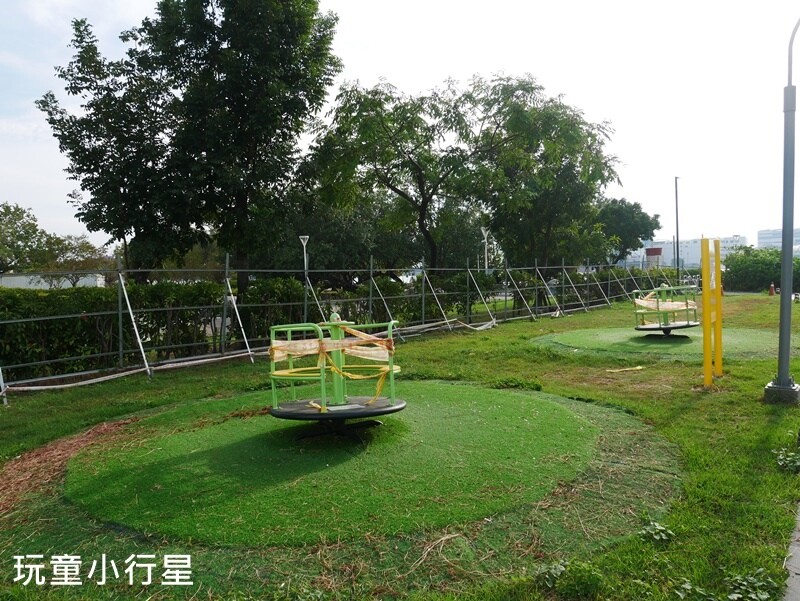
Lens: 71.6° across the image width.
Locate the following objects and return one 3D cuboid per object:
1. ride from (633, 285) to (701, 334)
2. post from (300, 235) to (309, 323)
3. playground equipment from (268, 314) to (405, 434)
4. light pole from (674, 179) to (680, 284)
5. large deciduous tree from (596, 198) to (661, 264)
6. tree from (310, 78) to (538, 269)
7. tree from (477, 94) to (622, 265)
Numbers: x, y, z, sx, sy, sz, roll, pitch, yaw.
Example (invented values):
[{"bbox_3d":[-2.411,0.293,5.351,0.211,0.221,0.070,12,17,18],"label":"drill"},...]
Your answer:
[{"bbox_3d":[6.503,0.220,13.475,1.480,1.250,1.480,-3,2,0],"label":"ride"},{"bbox_3d":[-3.719,-0.852,21.500,0.400,3.500,0.400,-3,2,0],"label":"post"},{"bbox_3d":[-0.671,0.778,6.075,1.480,1.260,1.480,-3,2,0],"label":"playground equipment"},{"bbox_3d":[17.031,-3.982,34.000,0.400,7.100,0.220,-2,2,6],"label":"light pole"},{"bbox_3d":[14.692,-3.697,36.000,4.600,6.100,4.600,-3,2,0],"label":"large deciduous tree"},{"bbox_3d":[1.037,-4.404,23.500,9.400,10.000,9.000,-3,2,0],"label":"tree"},{"bbox_3d":[7.441,-5.096,28.000,7.200,10.600,7.200,-3,2,0],"label":"tree"}]

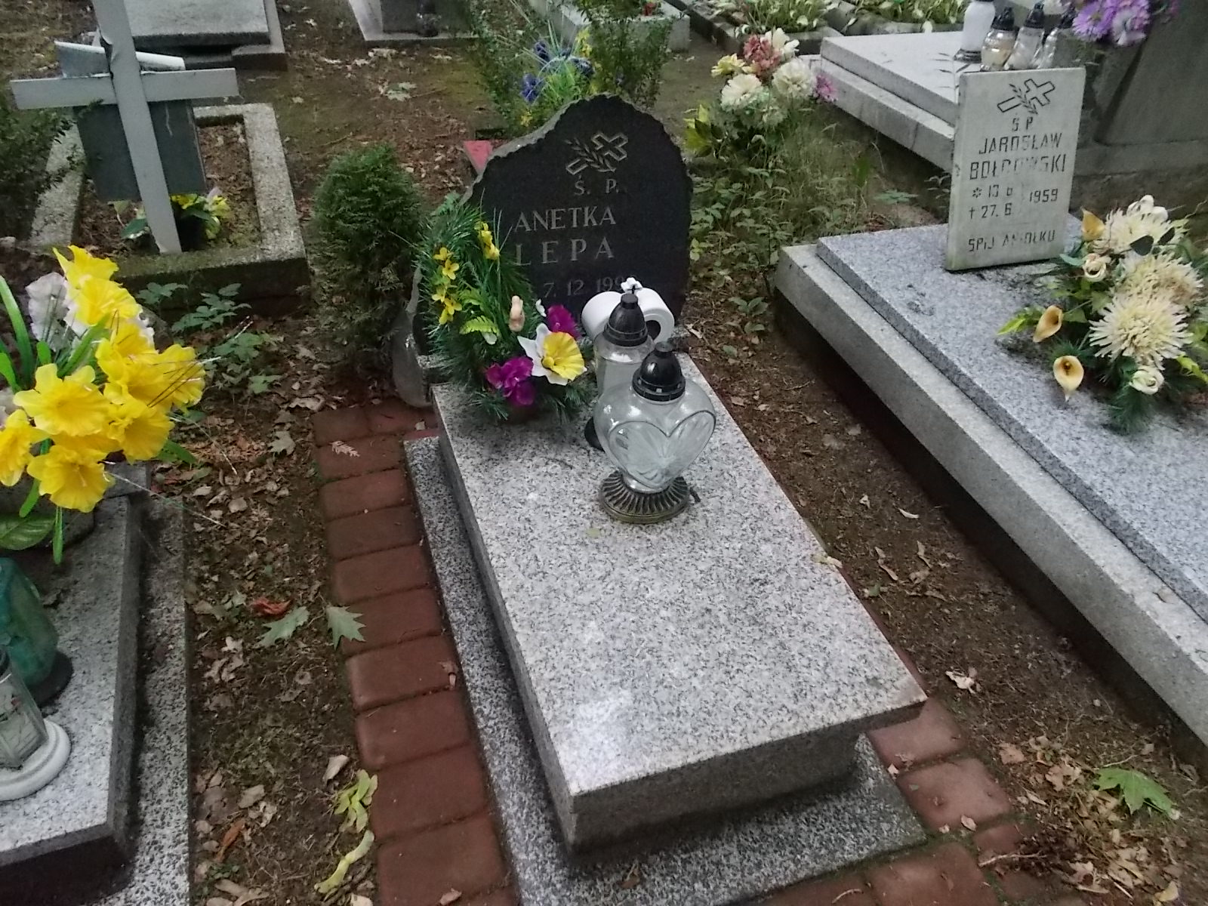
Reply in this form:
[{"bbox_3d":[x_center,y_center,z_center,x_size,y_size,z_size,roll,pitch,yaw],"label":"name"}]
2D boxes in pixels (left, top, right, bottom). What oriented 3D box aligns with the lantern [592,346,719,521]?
[{"bbox_3d":[0.095,-0.053,1.626,0.219,0.338,0.172,-9,43,-18],"label":"lantern"}]

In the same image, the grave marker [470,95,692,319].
[{"bbox_3d":[-0.103,-0.494,1.918,0.613,0.512,0.062,-9,38,-18],"label":"grave marker"}]

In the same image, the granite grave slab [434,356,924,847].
[{"bbox_3d":[0.066,0.177,1.729,0.588,0.150,0.970,-9,43,-18],"label":"granite grave slab"}]

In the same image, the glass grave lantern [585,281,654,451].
[{"bbox_3d":[0.041,-0.163,1.761,0.128,0.321,0.128,4,40,-4],"label":"glass grave lantern"}]

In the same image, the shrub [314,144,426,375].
[{"bbox_3d":[-0.549,-0.468,2.162,0.269,0.512,0.269,-9,43,-18],"label":"shrub"}]

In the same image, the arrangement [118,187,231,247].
[{"bbox_3d":[-1.160,-0.642,2.449,0.269,0.150,0.188,-9,43,-18],"label":"arrangement"}]

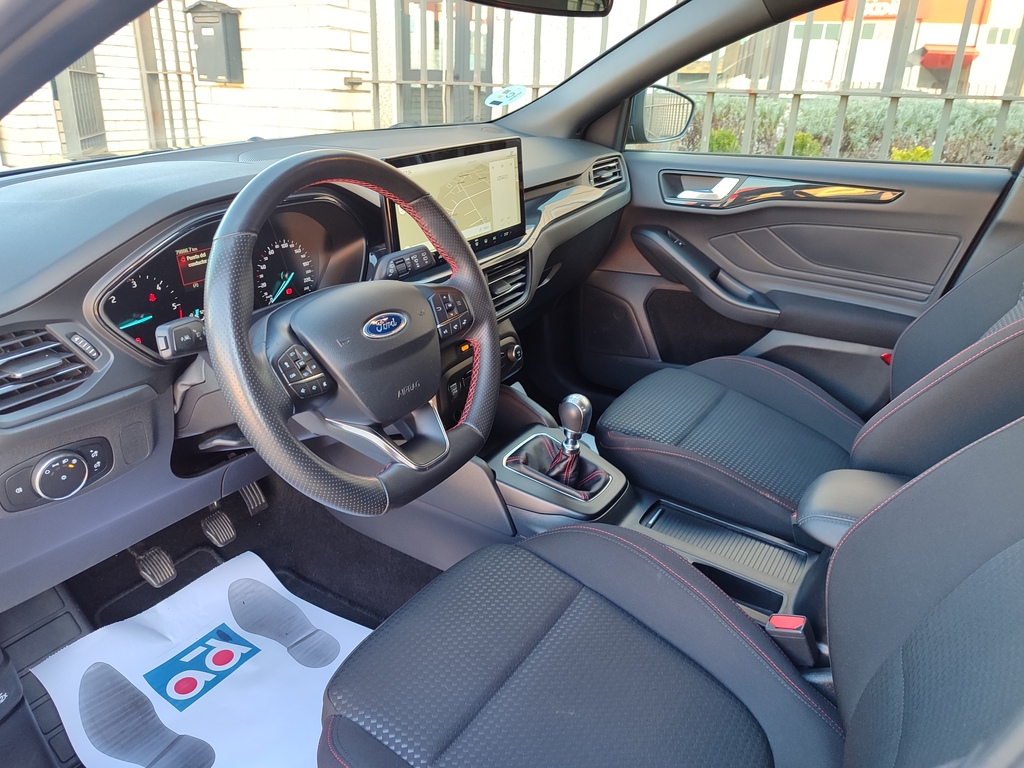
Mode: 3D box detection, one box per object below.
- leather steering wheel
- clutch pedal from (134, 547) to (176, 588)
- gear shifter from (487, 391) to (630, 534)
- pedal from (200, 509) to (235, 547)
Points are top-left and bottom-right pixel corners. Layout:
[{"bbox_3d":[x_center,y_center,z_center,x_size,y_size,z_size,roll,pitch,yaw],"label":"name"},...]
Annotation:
[{"bbox_3d":[-0.161,-0.057,0.766,0.100,0.353,0.370,-11,13,37],"label":"leather steering wheel"},{"bbox_3d":[-0.561,0.292,1.161,0.022,0.056,0.050,-30,0,41],"label":"clutch pedal"},{"bbox_3d":[0.079,0.094,1.125,0.195,0.173,0.165,15,28,32],"label":"gear shifter"},{"bbox_3d":[-0.496,0.246,1.246,0.022,0.055,0.048,-30,0,41],"label":"pedal"}]

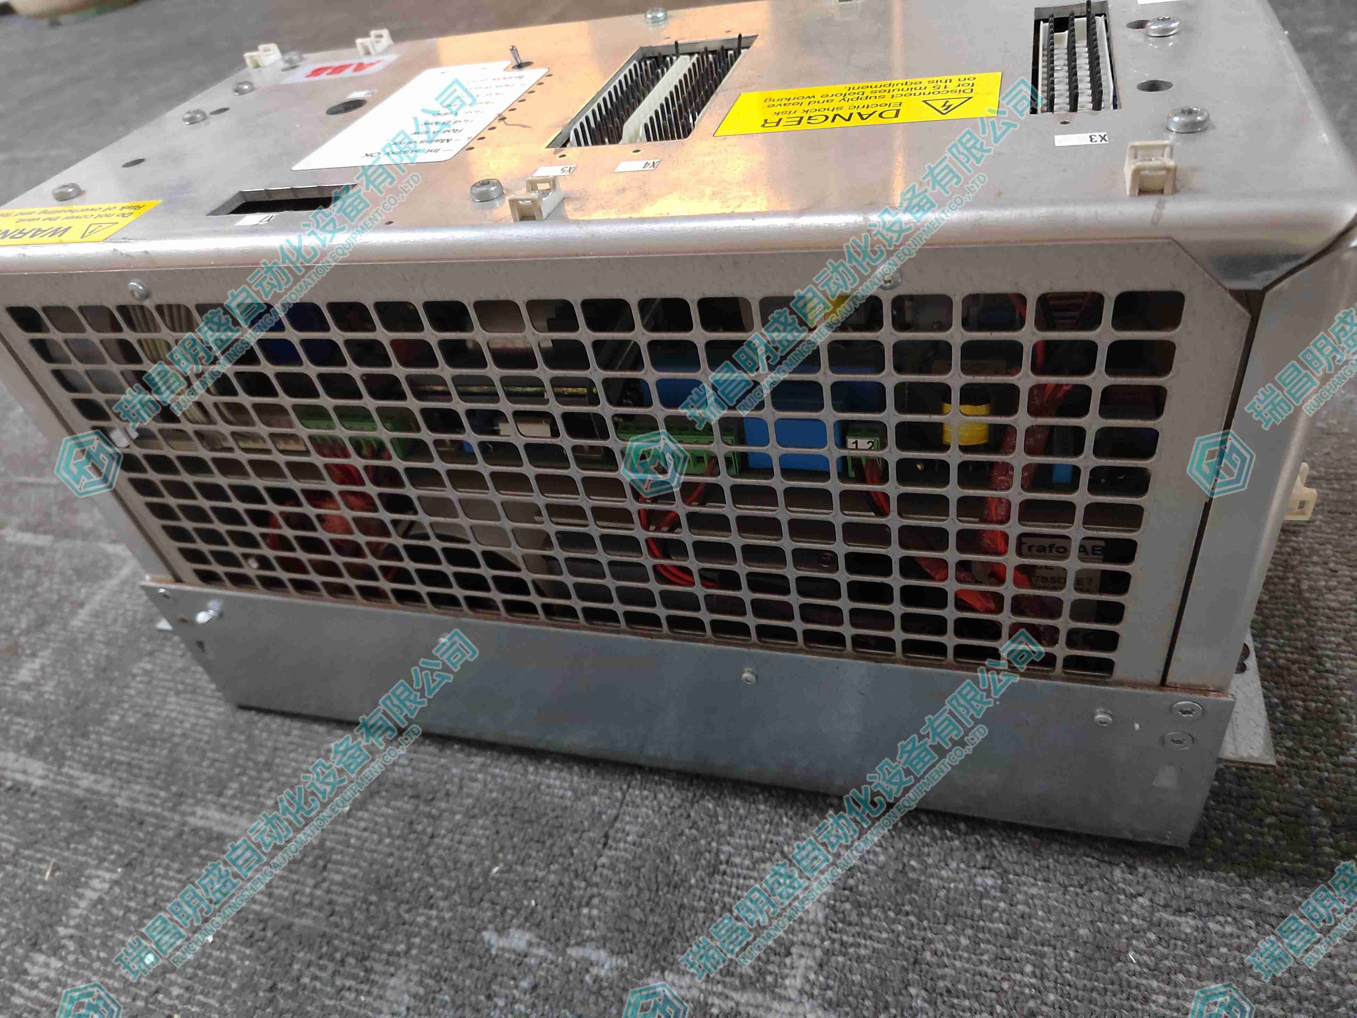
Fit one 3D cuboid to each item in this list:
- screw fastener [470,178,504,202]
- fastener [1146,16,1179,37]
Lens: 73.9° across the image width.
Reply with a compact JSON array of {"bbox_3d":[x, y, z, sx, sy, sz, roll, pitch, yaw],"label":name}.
[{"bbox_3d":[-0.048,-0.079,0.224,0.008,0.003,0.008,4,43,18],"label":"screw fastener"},{"bbox_3d":[0.124,-0.123,0.230,0.008,0.003,0.008,4,43,18],"label":"fastener"}]

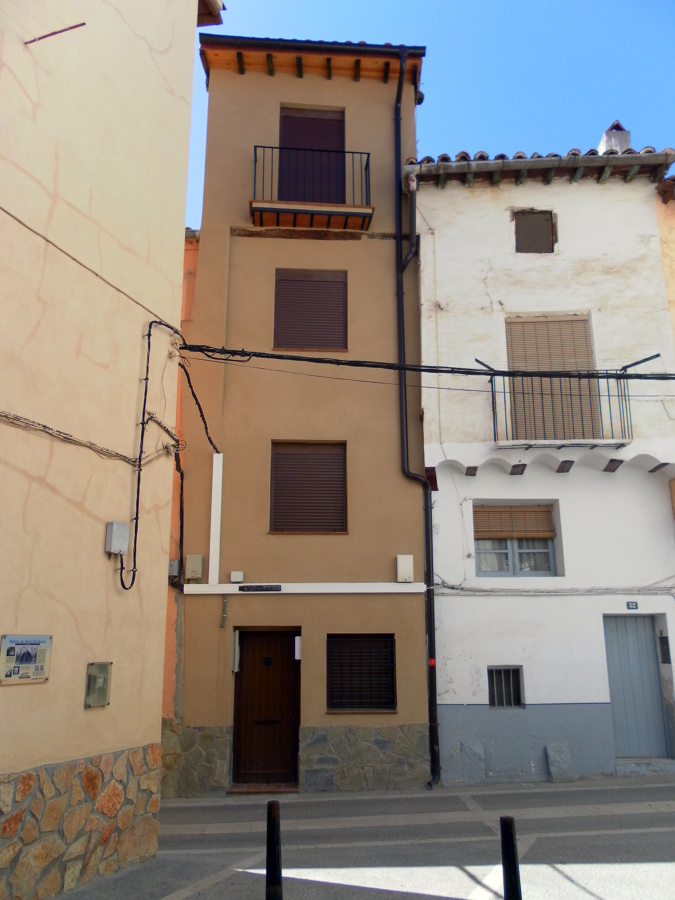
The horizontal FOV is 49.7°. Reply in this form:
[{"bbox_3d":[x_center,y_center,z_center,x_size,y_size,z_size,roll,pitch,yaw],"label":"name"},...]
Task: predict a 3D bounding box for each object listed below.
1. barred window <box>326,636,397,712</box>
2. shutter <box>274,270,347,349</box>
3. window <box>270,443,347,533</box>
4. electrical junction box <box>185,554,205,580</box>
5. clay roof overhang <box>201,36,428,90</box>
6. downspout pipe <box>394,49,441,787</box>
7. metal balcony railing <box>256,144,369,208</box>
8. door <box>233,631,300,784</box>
[{"bbox_3d":[0.339,3.122,10.224,0.973,1.030,0.100,1,-13,-4],"label":"barred window"},{"bbox_3d":[-0.414,-2.208,11.420,1.145,1.326,0.090,1,-13,-4],"label":"shutter"},{"bbox_3d":[-0.424,0.546,10.794,1.134,1.355,0.090,1,-13,-4],"label":"window"},{"bbox_3d":[-1.997,1.653,10.221,0.242,0.332,0.130,1,-13,-4],"label":"electrical junction box"},{"bbox_3d":[-0.394,-6.398,11.956,3.600,0.350,0.700,1,-13,-4],"label":"clay roof overhang"},{"bbox_3d":[1.161,-0.968,10.784,0.470,11.080,0.680,1,-13,-4],"label":"downspout pipe"},{"bbox_3d":[-0.403,-4.213,11.569,1.807,0.980,0.440,1,-13,-4],"label":"metal balcony railing"},{"bbox_3d":[-0.986,3.552,10.130,0.914,2.019,0.100,1,-13,-4],"label":"door"}]

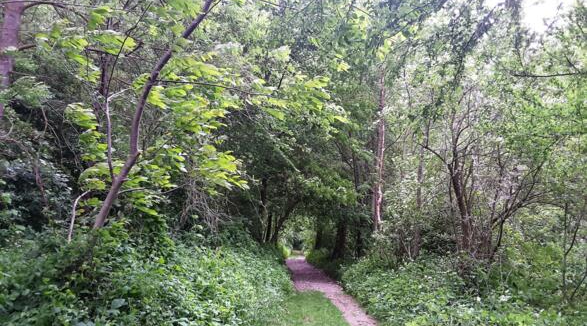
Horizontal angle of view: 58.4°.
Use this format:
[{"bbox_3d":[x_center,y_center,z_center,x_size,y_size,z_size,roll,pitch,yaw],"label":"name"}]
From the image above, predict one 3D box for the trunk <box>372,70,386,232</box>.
[{"bbox_3d":[2.669,-0.436,16.310,0.348,5.079,0.295,0,-7,0],"label":"trunk"}]

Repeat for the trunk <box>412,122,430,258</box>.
[{"bbox_3d":[3.340,0.664,13.717,0.329,3.554,0.279,0,-7,0],"label":"trunk"}]

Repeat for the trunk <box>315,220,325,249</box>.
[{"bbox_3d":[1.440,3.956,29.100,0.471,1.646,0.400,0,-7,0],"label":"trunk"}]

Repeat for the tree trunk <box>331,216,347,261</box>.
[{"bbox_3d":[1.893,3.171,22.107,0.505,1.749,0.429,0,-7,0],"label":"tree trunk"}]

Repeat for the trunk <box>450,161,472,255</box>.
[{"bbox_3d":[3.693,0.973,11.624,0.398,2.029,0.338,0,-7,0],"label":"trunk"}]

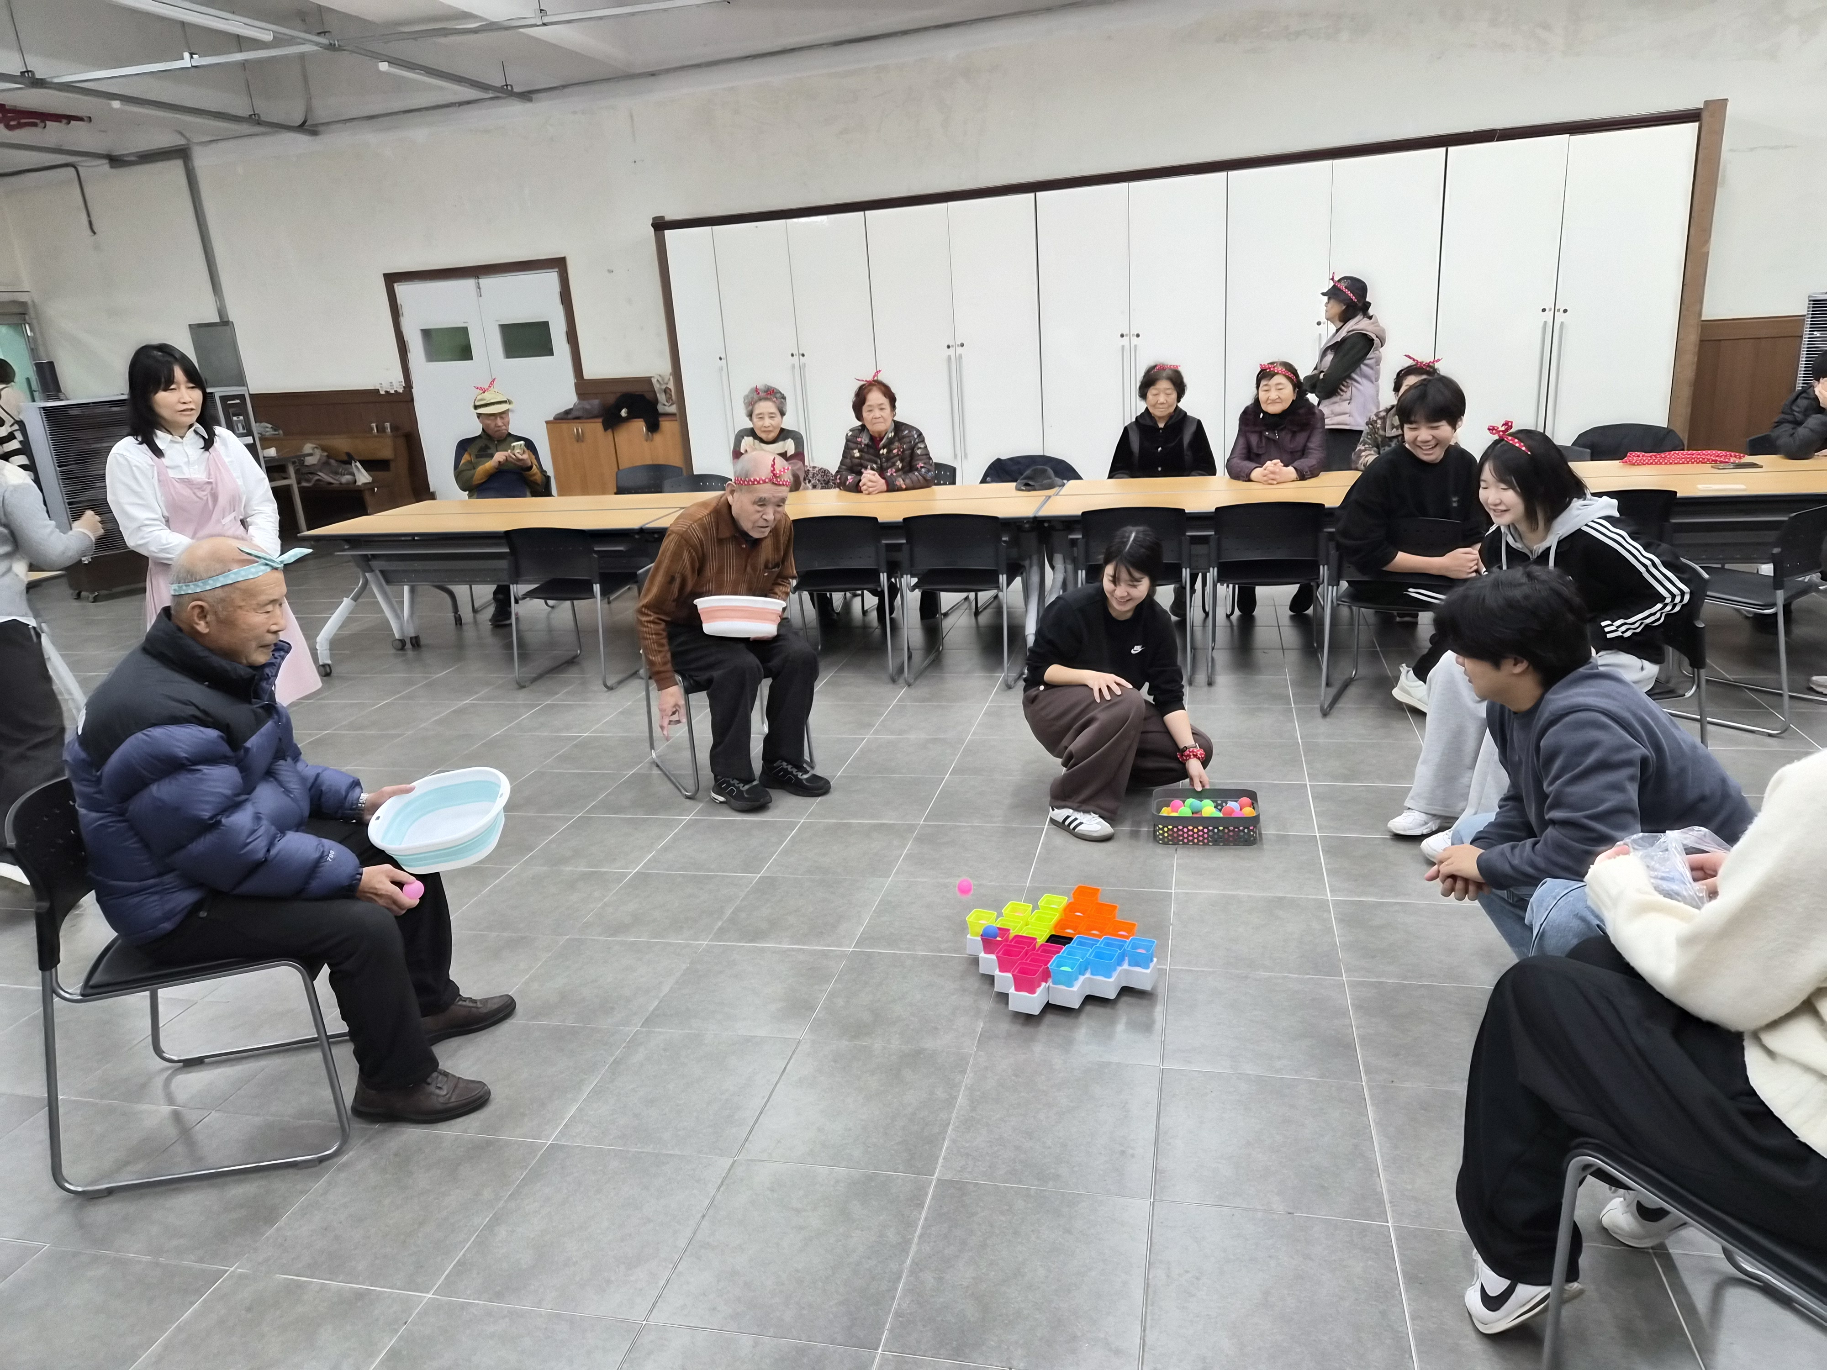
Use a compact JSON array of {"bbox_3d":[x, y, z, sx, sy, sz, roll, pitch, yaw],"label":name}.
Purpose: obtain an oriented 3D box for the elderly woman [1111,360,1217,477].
[{"bbox_3d":[1.244,-0.957,6.004,0.520,1.210,0.650,0,17,13],"label":"elderly woman"}]

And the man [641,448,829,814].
[{"bbox_3d":[-0.632,-0.233,4.189,0.600,1.170,0.740,-13,19,-25],"label":"man"}]

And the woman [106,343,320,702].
[{"bbox_3d":[-2.045,-0.208,3.717,0.420,1.628,0.520,12,24,43],"label":"woman"}]

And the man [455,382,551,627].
[{"bbox_3d":[-2.449,-1.079,7.232,0.550,1.280,0.760,-7,17,-7],"label":"man"}]

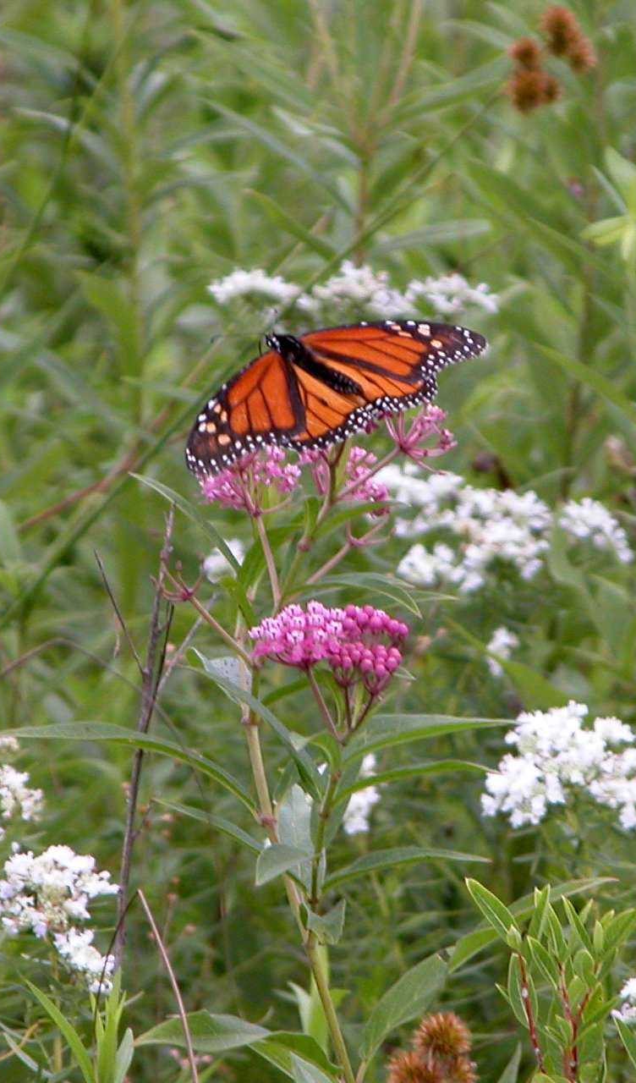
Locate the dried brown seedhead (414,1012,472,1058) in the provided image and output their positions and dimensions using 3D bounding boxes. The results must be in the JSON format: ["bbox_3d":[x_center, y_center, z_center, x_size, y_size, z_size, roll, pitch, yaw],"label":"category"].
[{"bbox_3d":[0.034,0.135,2.380,0.015,0.014,0.015,0,15,0],"label":"dried brown seedhead"}]

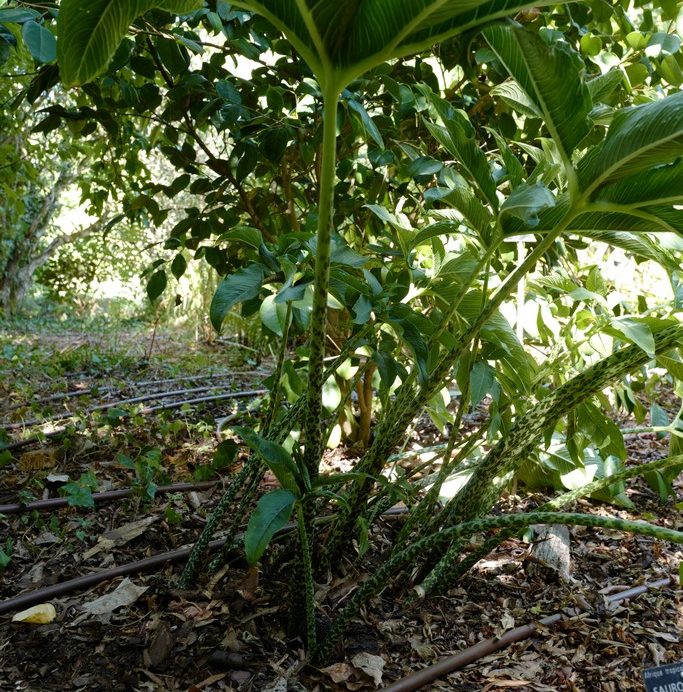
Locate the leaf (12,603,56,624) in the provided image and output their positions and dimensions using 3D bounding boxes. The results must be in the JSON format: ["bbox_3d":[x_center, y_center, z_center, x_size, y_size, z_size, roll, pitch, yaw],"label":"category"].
[{"bbox_3d":[-0.489,0.427,1.270,0.069,0.019,0.045,0,3,-10],"label":"leaf"}]

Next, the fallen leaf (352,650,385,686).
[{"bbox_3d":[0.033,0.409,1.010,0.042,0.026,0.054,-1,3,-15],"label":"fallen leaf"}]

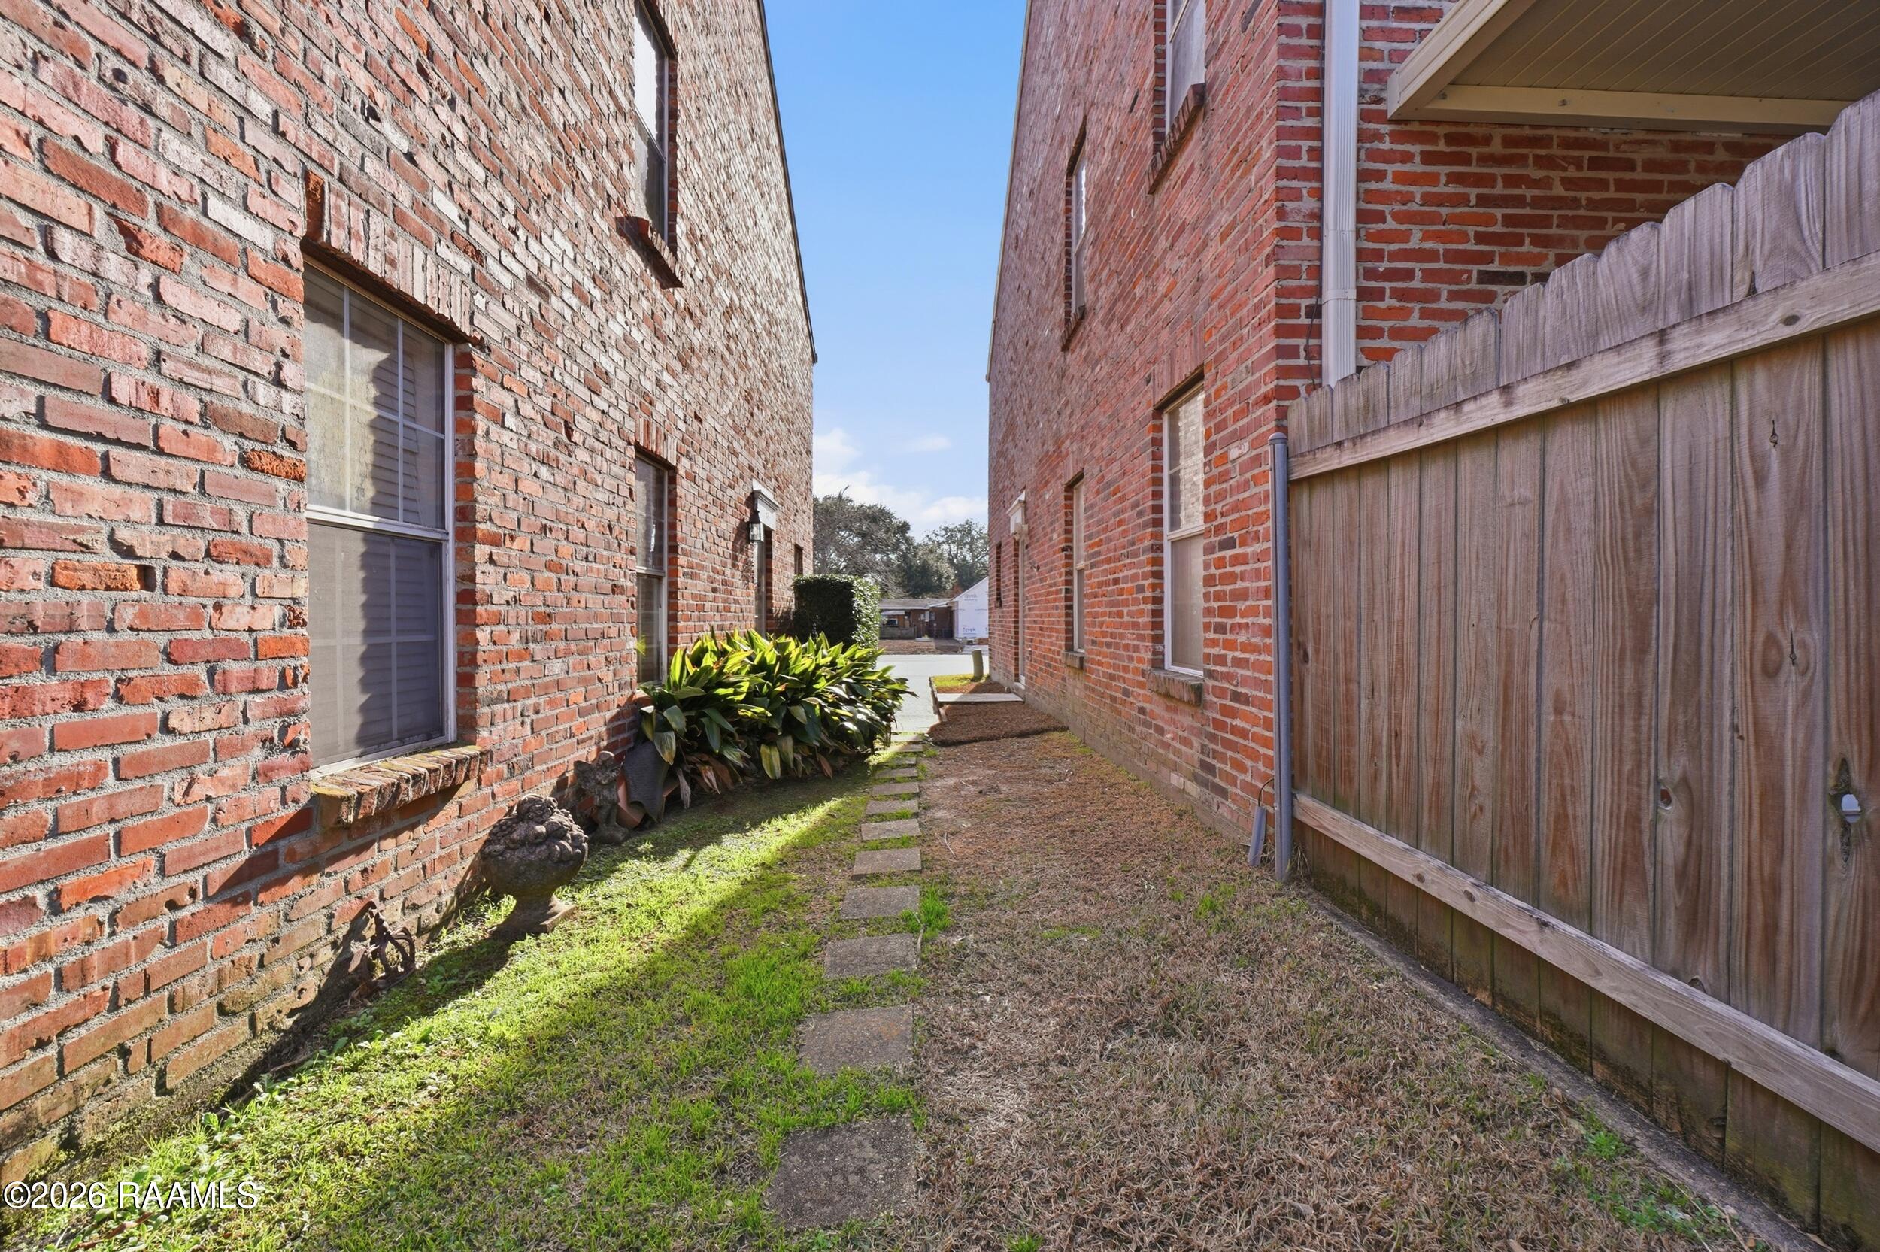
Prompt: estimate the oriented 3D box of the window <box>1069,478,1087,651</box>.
[{"bbox_3d":[1.264,-0.506,6.410,0.090,1.480,0.780,0,1,-2],"label":"window"}]

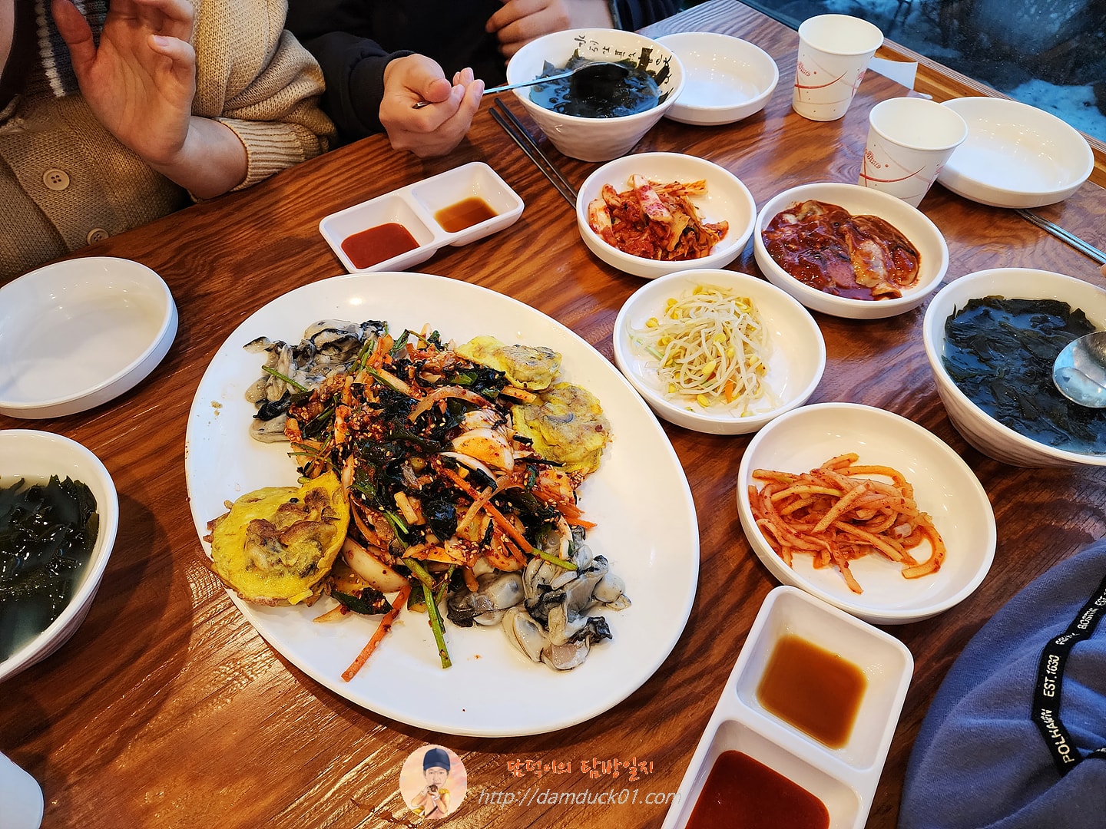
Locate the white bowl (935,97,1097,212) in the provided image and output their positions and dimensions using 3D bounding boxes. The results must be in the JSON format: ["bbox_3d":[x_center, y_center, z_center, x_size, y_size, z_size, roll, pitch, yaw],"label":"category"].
[{"bbox_3d":[0.395,-0.231,0.653,0.144,0.025,0.144,0,53,0],"label":"white bowl"}]

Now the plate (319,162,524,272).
[{"bbox_3d":[-0.104,-0.153,0.598,0.153,0.025,0.078,-27,58,-18],"label":"plate"}]

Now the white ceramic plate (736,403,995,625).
[{"bbox_3d":[0.182,0.058,0.439,0.144,0.025,0.144,0,53,0],"label":"white ceramic plate"}]

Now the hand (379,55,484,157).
[{"bbox_3d":[-0.099,-0.252,0.602,0.085,0.076,0.082,-25,57,-18],"label":"hand"}]

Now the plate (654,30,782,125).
[{"bbox_3d":[0.146,-0.328,0.718,0.141,0.022,0.141,1,53,0],"label":"plate"}]

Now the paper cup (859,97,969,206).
[{"bbox_3d":[0.282,-0.204,0.596,0.073,0.070,0.073,1,53,0],"label":"paper cup"}]

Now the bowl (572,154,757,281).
[{"bbox_3d":[0.092,-0.161,0.603,0.144,0.025,0.144,0,53,0],"label":"bowl"}]

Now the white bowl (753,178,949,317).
[{"bbox_3d":[0.224,-0.127,0.566,0.141,0.022,0.141,0,53,0],"label":"white bowl"}]

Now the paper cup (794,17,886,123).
[{"bbox_3d":[0.256,-0.318,0.682,0.073,0.070,0.073,1,53,0],"label":"paper cup"}]

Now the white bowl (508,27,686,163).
[{"bbox_3d":[0.037,-0.274,0.650,0.152,0.062,0.152,0,53,0],"label":"white bowl"}]

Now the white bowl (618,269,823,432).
[{"bbox_3d":[0.115,-0.044,0.516,0.144,0.025,0.144,0,53,0],"label":"white bowl"}]

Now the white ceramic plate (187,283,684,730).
[{"bbox_3d":[-0.074,0.032,0.459,0.265,0.027,0.364,-36,61,-24],"label":"white ceramic plate"}]

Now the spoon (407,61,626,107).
[{"bbox_3d":[-0.022,-0.275,0.623,0.199,0.022,0.042,-17,55,-19],"label":"spoon"}]

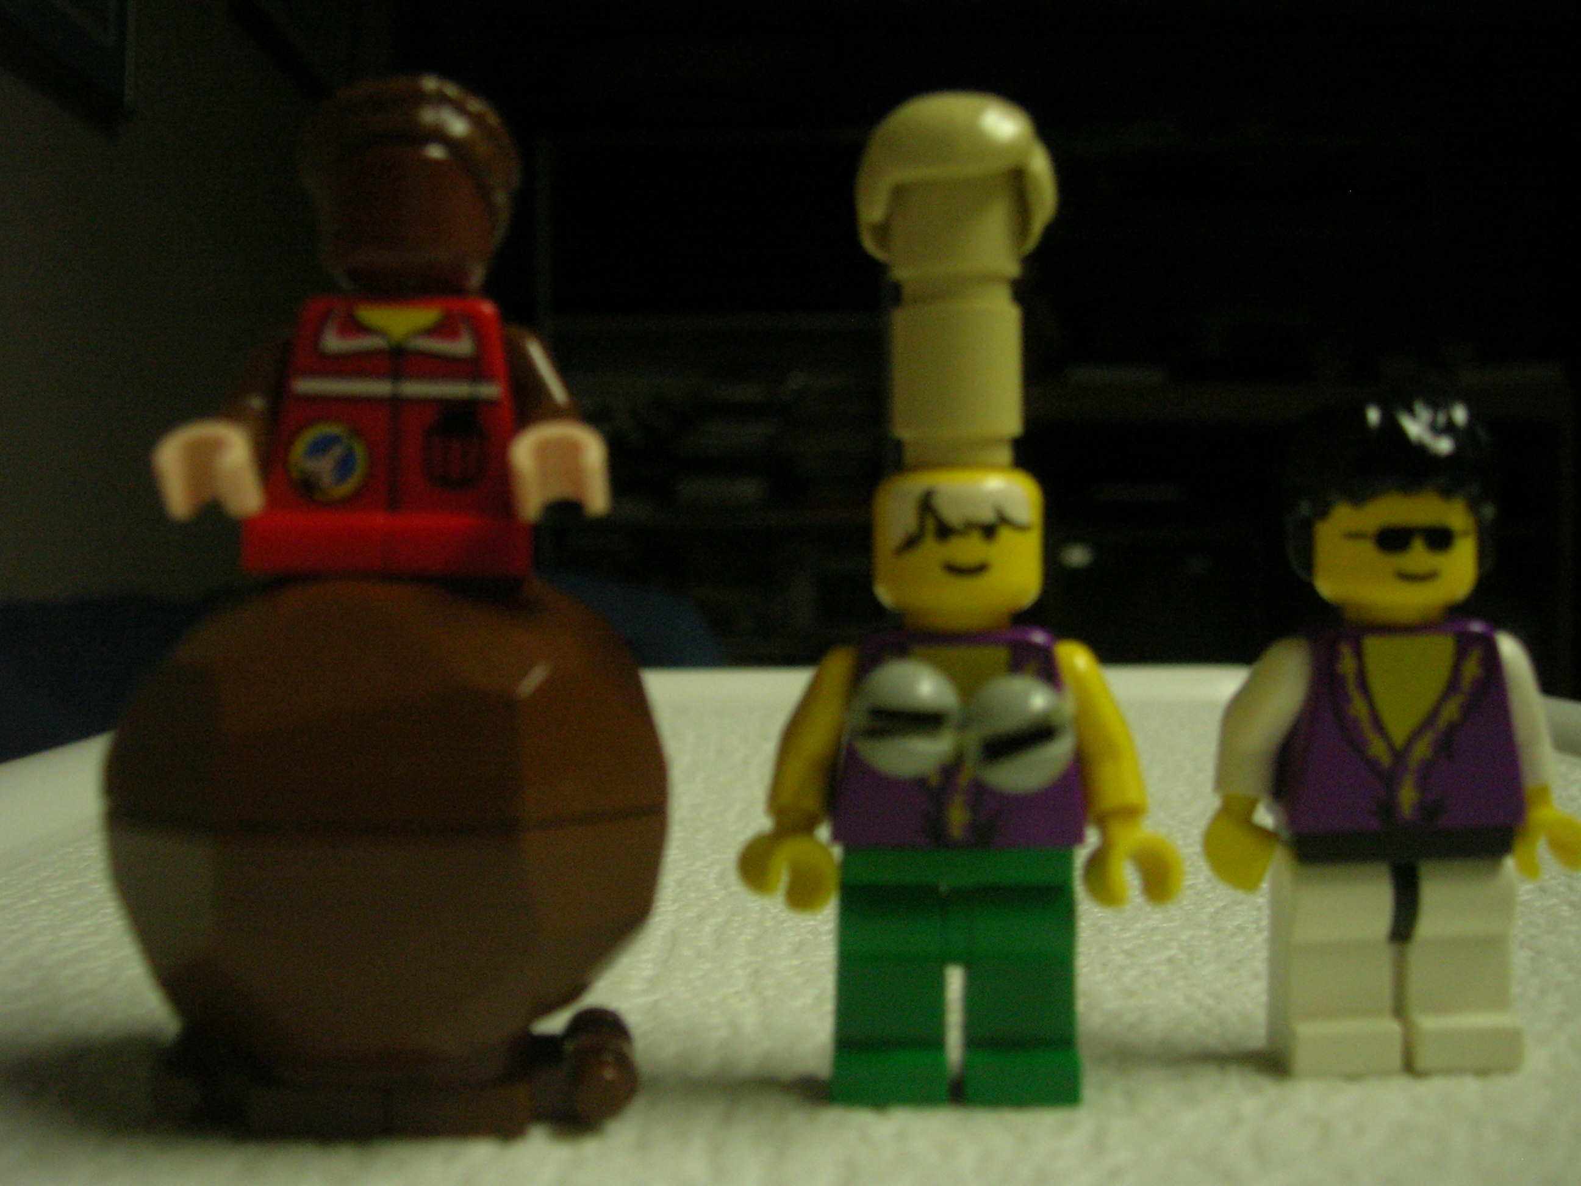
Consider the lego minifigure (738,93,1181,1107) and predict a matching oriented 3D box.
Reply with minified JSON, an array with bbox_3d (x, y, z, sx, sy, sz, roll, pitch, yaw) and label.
[{"bbox_3d":[0.010,0.000,0.099,0.027,0.060,0.014,0,5,4],"label":"lego minifigure"}]

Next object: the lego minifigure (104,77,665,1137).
[{"bbox_3d":[-0.022,0.000,0.099,0.032,0.060,0.033,0,5,-2],"label":"lego minifigure"}]

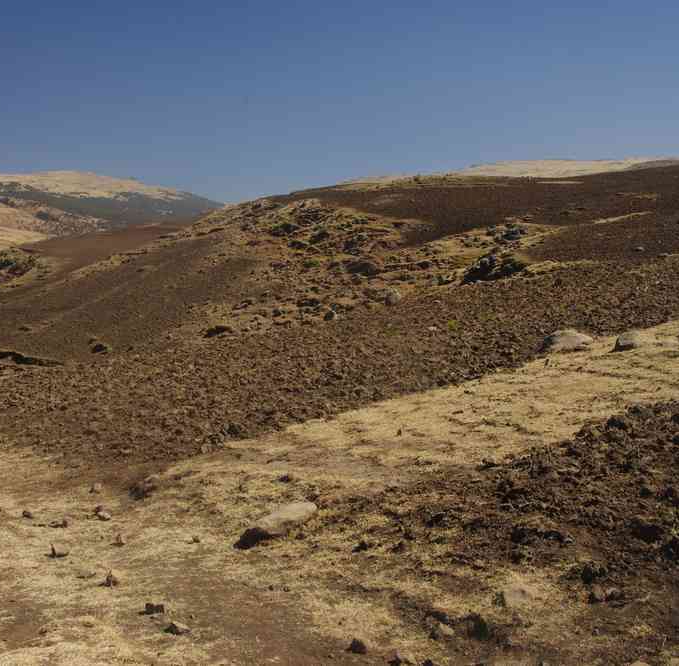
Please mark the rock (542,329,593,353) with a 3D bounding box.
[{"bbox_3d":[4.220,0.139,20.500,0.900,0.400,0.650,0,3,0],"label":"rock"}]

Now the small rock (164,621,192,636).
[{"bbox_3d":[-0.769,1.411,5.300,0.132,0.068,0.105,0,3,0],"label":"small rock"}]

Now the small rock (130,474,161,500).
[{"bbox_3d":[-1.626,1.295,9.300,0.250,0.180,0.210,0,3,0],"label":"small rock"}]

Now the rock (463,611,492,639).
[{"bbox_3d":[0.634,1.349,5.100,0.135,0.115,0.120,0,3,0],"label":"rock"}]

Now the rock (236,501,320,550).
[{"bbox_3d":[-0.409,1.242,7.200,0.540,0.250,0.380,-1,4,-25],"label":"rock"}]

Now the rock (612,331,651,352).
[{"bbox_3d":[5.393,0.157,20.500,0.680,0.370,0.550,0,3,0],"label":"rock"}]

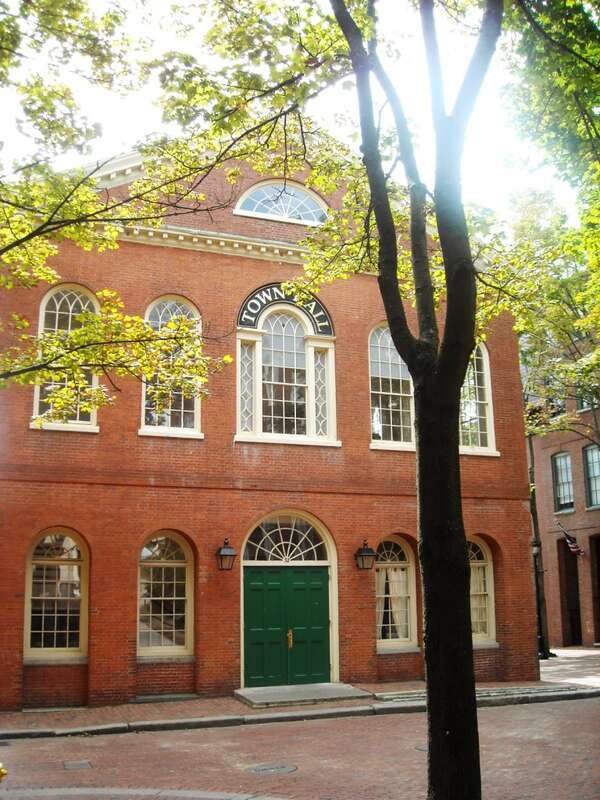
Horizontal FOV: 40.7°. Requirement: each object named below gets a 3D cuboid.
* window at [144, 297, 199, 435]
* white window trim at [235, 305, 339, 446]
[{"bbox_3d":[-2.627,-0.755,16.609,1.240,2.953,0.180,5,-15,-21],"label":"window"},{"bbox_3d":[-0.283,-0.571,17.470,2.354,3.119,0.220,5,-15,-21],"label":"white window trim"}]

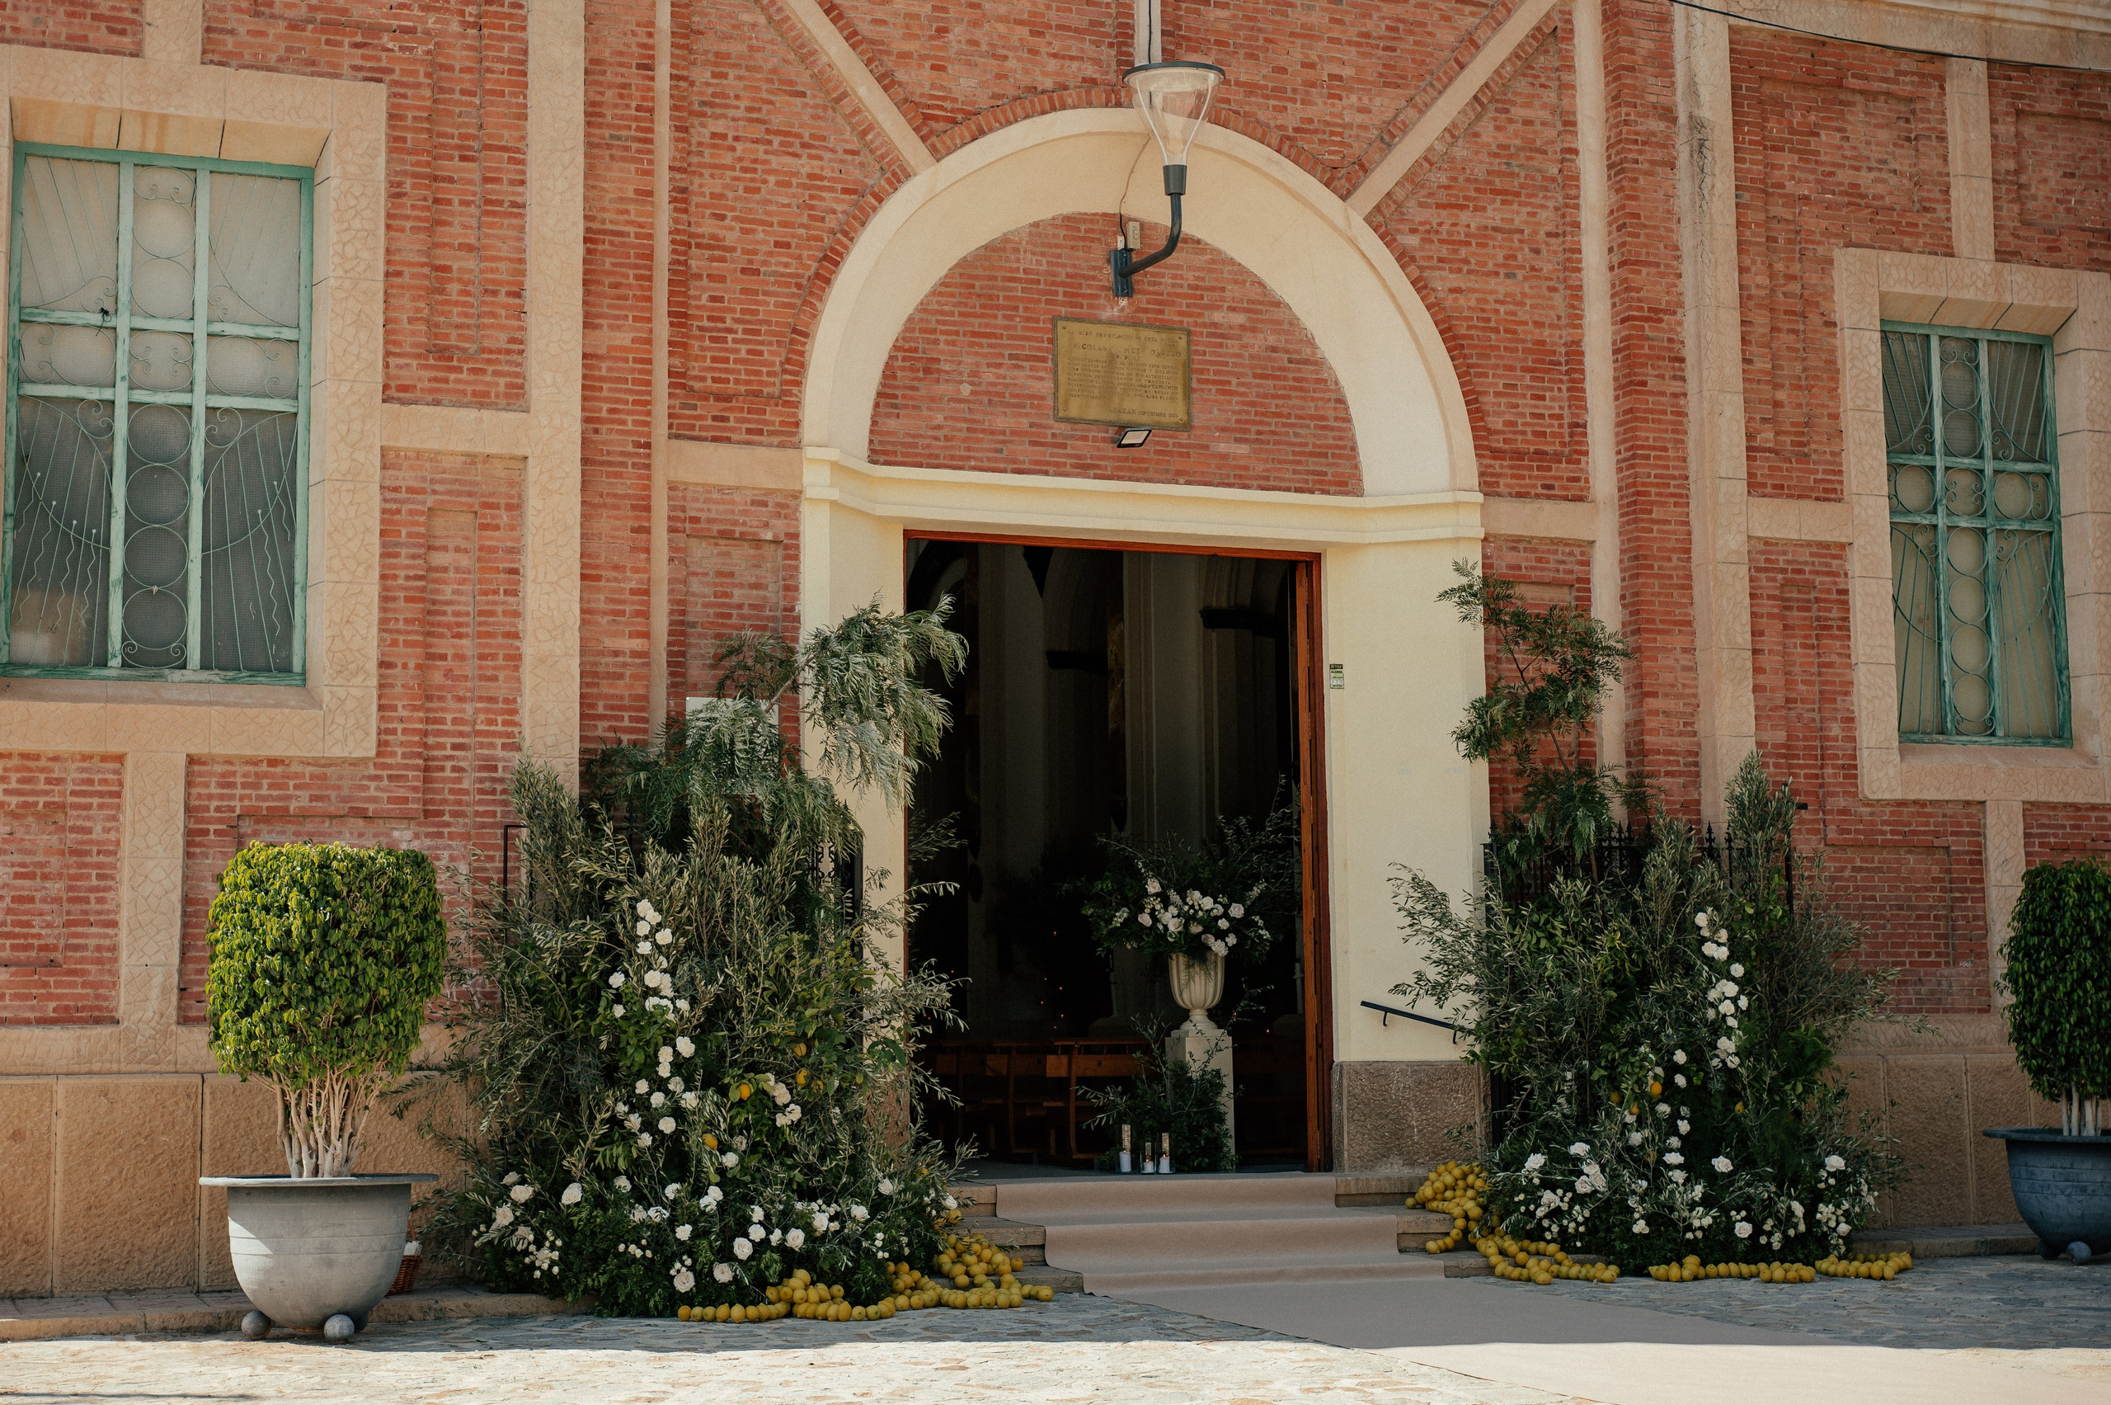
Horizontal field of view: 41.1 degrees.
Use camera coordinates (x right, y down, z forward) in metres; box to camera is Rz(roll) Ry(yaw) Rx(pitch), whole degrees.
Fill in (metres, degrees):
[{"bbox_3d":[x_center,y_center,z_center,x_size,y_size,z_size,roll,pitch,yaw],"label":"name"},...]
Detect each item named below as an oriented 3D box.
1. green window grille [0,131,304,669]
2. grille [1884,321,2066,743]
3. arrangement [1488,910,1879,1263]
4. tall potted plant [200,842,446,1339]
[{"bbox_3d":[-4.666,-1.493,14.695,1.499,2.785,0.080,2,-7,-21],"label":"green window grille"},{"bbox_3d":[6.125,-1.123,18.817,1.514,2.808,0.080,2,-7,-21],"label":"grille"},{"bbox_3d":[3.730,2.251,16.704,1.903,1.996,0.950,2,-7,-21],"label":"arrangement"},{"bbox_3d":[-3.350,1.772,12.873,1.120,2.200,1.120,2,-7,-21],"label":"tall potted plant"}]

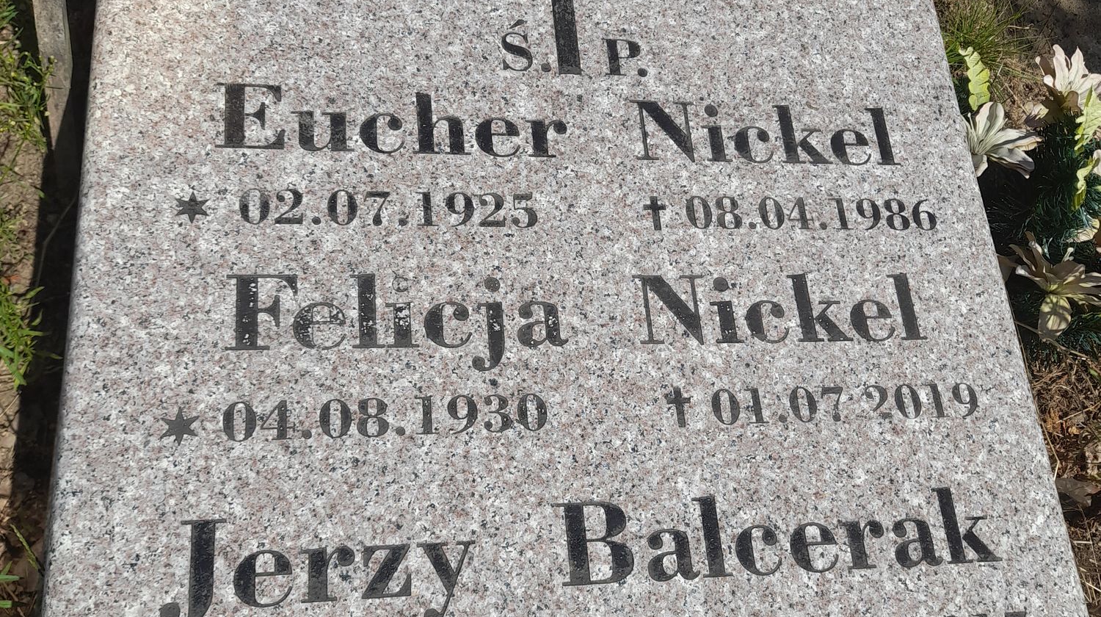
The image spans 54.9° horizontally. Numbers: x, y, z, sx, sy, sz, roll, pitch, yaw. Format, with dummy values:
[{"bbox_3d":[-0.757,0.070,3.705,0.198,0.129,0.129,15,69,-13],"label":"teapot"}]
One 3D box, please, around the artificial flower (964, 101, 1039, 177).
[{"bbox_3d":[0.498,-0.188,1.200,0.110,0.080,0.110,-30,75,-24],"label":"artificial flower"}]

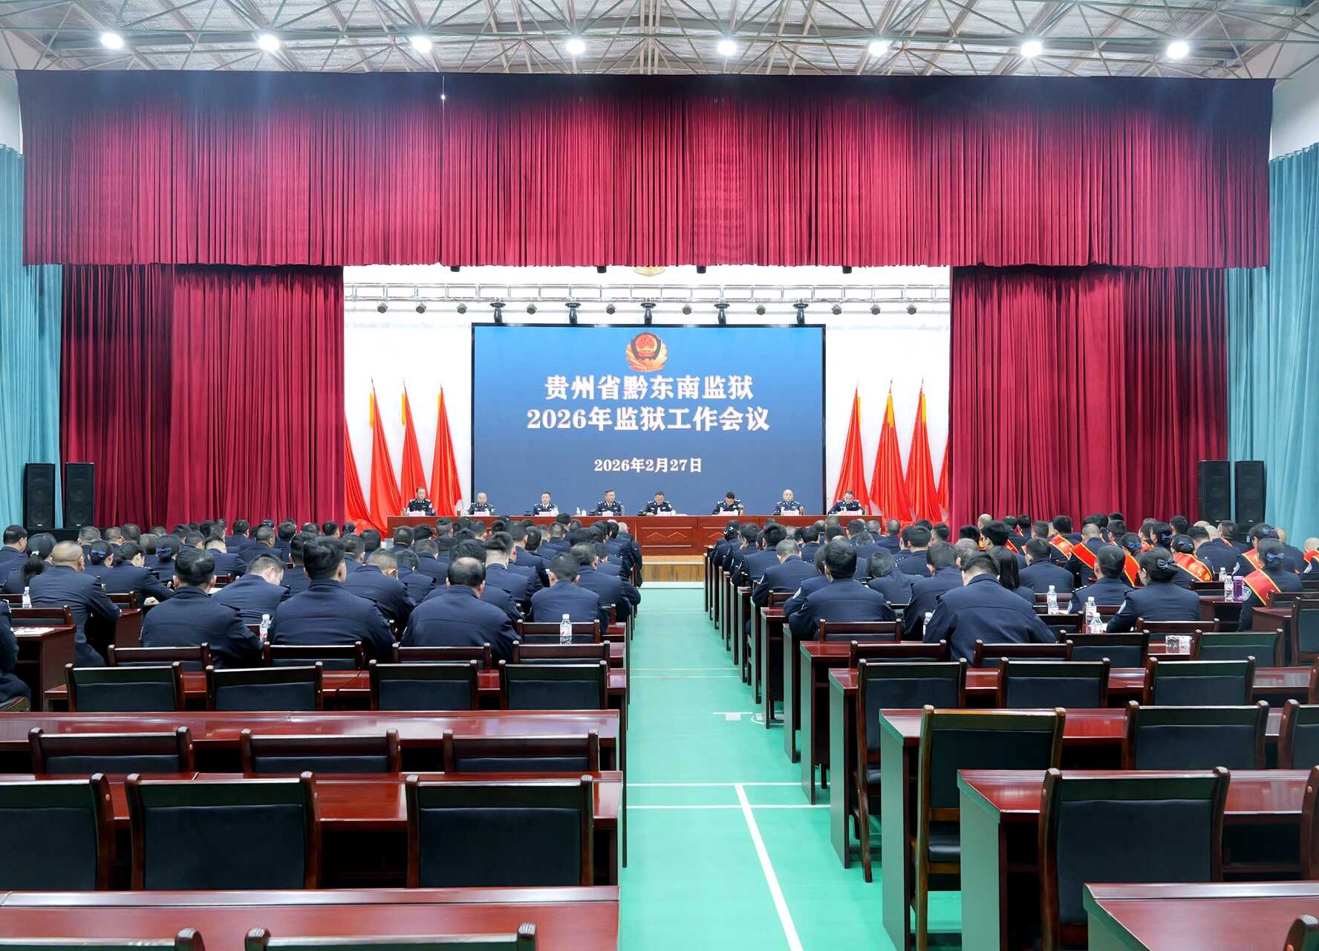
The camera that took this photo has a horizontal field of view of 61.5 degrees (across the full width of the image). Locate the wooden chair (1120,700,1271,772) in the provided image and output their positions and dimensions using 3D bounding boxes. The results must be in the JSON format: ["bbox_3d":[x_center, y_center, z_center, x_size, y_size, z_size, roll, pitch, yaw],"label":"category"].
[{"bbox_3d":[1.744,1.190,3.819,0.445,0.910,0.530,0,-1,0],"label":"wooden chair"}]

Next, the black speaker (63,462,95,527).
[{"bbox_3d":[-10.415,0.361,19.900,0.460,1.170,0.460,1,-1,-29],"label":"black speaker"}]

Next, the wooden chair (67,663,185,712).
[{"bbox_3d":[-2.103,1.179,4.605,0.450,0.900,0.570,0,-1,-1],"label":"wooden chair"}]

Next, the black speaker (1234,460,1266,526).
[{"bbox_3d":[10.020,0.320,18.800,0.450,1.130,0.460,-1,-1,32],"label":"black speaker"}]

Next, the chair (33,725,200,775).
[{"bbox_3d":[-1.554,1.172,3.370,0.455,0.920,0.530,0,-1,-1],"label":"chair"}]

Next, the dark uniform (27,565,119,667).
[{"bbox_3d":[-3.755,0.921,7.100,0.570,0.710,0.520,0,-1,-1],"label":"dark uniform"}]

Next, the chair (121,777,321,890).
[{"bbox_3d":[-1.042,1.149,2.885,0.445,0.900,0.570,0,-1,-1],"label":"chair"}]

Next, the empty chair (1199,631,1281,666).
[{"bbox_3d":[2.936,1.260,5.915,0.460,0.920,0.560,0,-1,-7],"label":"empty chair"}]

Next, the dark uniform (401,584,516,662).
[{"bbox_3d":[-0.930,0.829,5.200,0.550,0.620,0.480,0,-1,-1],"label":"dark uniform"}]

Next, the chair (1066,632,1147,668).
[{"bbox_3d":[2.152,1.213,5.610,0.455,0.920,0.530,0,-1,-1],"label":"chair"}]

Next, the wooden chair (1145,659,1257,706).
[{"bbox_3d":[2.208,1.198,4.760,0.455,0.920,0.530,0,-1,-1],"label":"wooden chair"}]

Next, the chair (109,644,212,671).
[{"bbox_3d":[-2.266,1.220,5.189,0.460,0.920,0.560,0,-1,-8],"label":"chair"}]

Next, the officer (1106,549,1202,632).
[{"bbox_3d":[2.947,1.085,6.612,0.550,1.280,0.720,0,-1,-1],"label":"officer"}]

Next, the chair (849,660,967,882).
[{"bbox_3d":[1.010,1.180,4.702,0.445,0.900,0.570,0,-1,-1],"label":"chair"}]

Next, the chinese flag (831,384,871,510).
[{"bbox_3d":[4.124,-0.251,23.800,0.861,3.372,0.500,0,-1,-1],"label":"chinese flag"}]

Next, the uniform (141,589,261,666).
[{"bbox_3d":[-2.264,0.880,5.450,0.570,0.680,0.520,0,-1,-1],"label":"uniform"}]

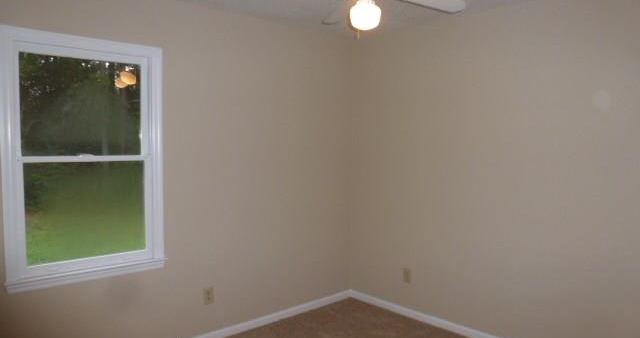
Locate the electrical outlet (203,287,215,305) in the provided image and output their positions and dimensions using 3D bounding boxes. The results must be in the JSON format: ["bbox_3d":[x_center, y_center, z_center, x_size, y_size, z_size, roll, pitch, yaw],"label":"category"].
[{"bbox_3d":[-0.808,0.925,3.220,0.075,0.119,0.015,-2,4,-42],"label":"electrical outlet"}]

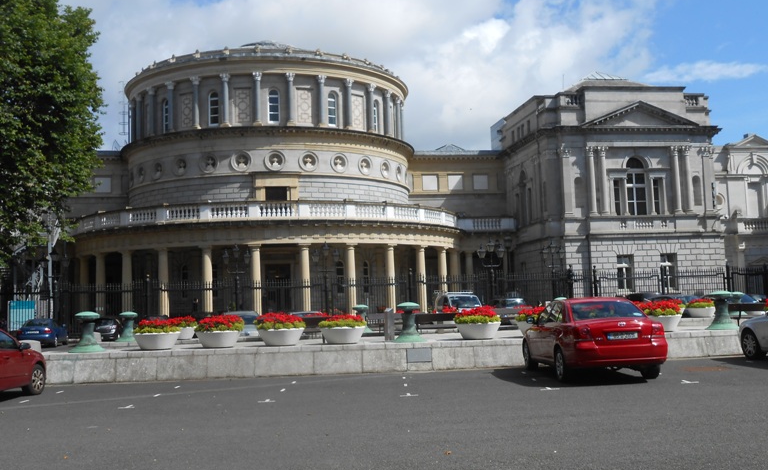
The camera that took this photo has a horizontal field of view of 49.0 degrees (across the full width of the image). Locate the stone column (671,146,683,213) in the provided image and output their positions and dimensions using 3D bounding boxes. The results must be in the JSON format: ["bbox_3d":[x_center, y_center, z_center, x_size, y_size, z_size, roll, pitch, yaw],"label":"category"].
[{"bbox_3d":[21.166,-3.918,60.906,0.660,5.006,0.660,-1,-5,-9],"label":"stone column"}]

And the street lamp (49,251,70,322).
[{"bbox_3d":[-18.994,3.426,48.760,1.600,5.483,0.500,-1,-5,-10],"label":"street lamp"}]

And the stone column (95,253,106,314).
[{"bbox_3d":[-19.271,3.846,57.413,0.740,4.880,0.740,-1,-5,-9],"label":"stone column"}]

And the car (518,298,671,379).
[{"bbox_3d":[3.897,1.949,16.320,1.760,1.480,4.630,-2,-5,-2],"label":"car"}]

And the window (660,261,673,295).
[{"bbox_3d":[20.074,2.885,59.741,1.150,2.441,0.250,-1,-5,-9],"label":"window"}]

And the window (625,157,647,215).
[{"bbox_3d":[18.206,-3.513,60.960,1.520,4.222,0.350,-1,-5,-9],"label":"window"}]

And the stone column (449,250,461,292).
[{"bbox_3d":[5.397,3.590,64.184,0.740,4.880,0.740,-1,-5,-9],"label":"stone column"}]

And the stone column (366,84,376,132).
[{"bbox_3d":[-0.859,-9.638,64.077,0.680,3.795,0.680,-6,-6,38],"label":"stone column"}]

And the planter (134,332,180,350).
[{"bbox_3d":[-5.006,2.343,18.632,1.020,0.370,1.020,-1,-5,-9],"label":"planter"}]

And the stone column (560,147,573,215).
[{"bbox_3d":[13.400,-3.953,61.402,0.800,5.127,0.600,-1,-5,-9],"label":"stone column"}]

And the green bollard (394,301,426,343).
[{"bbox_3d":[0.585,1.931,18.788,0.755,0.905,0.755,-1,-5,-9],"label":"green bollard"}]

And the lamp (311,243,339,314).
[{"bbox_3d":[-3.189,2.916,47.425,1.550,4.970,0.700,-1,-5,-10],"label":"lamp"}]

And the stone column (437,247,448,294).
[{"bbox_3d":[4.303,3.389,61.303,0.740,4.880,0.740,-1,-5,-9],"label":"stone column"}]

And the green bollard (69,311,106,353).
[{"bbox_3d":[-6.704,2.194,19.106,0.840,0.905,0.840,-1,-5,-10],"label":"green bollard"}]

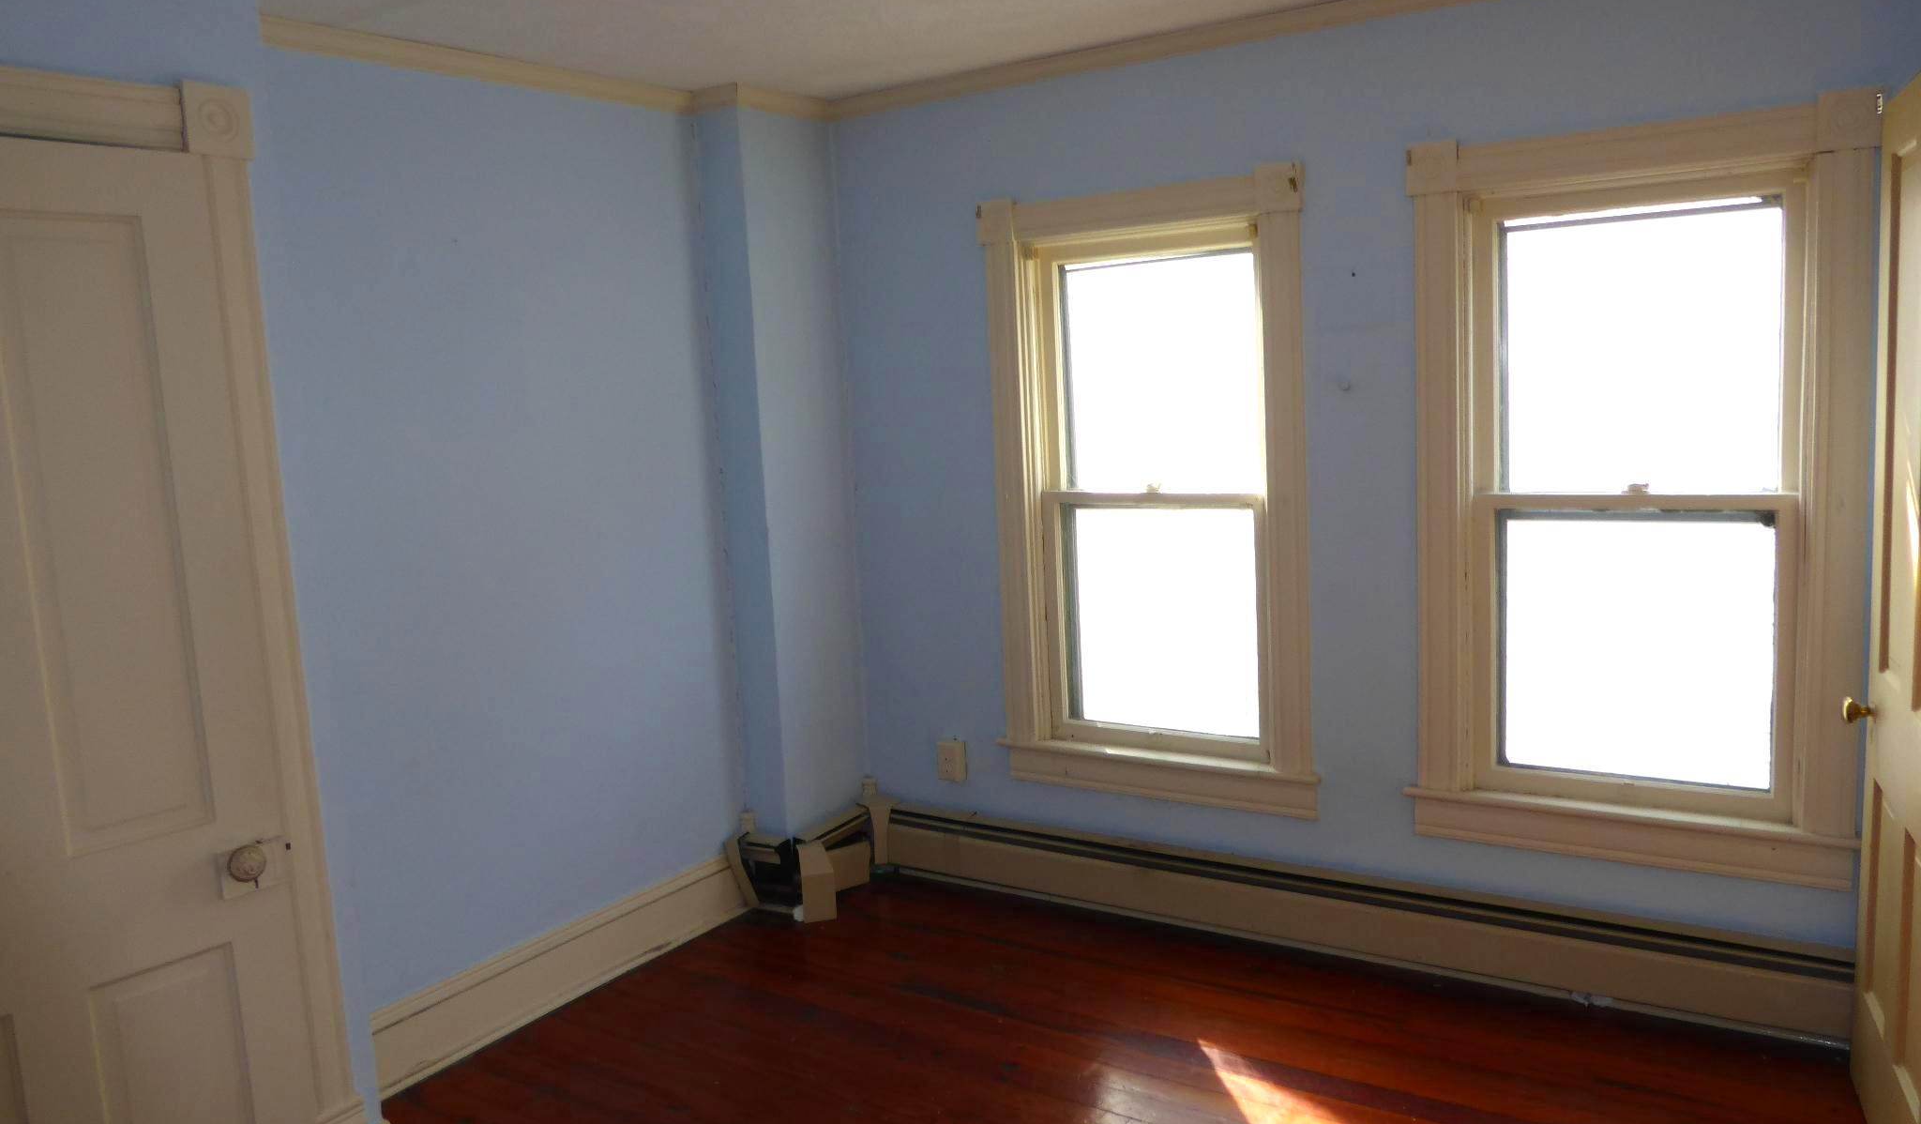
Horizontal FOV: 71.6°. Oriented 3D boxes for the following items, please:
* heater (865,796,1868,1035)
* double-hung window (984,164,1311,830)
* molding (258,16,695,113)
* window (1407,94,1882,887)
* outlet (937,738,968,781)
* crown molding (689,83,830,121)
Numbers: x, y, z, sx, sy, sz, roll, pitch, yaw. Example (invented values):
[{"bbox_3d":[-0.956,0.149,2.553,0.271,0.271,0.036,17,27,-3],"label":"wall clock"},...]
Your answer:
[{"bbox_3d":[0.877,0.932,3.607,2.618,0.220,0.072,2,9,32],"label":"heater"},{"bbox_3d":[0.519,-0.177,3.731,0.955,1.691,0.140,2,9,32],"label":"double-hung window"},{"bbox_3d":[-1.125,-1.180,3.197,0.042,0.051,1.363,2,11,32],"label":"molding"},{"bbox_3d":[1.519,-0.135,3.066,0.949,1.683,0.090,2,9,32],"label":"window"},{"bbox_3d":[-0.030,0.628,4.168,0.084,0.119,0.026,2,9,32],"label":"outlet"},{"bbox_3d":[-0.581,-1.333,3.905,0.169,0.052,0.468,2,9,32],"label":"crown molding"}]

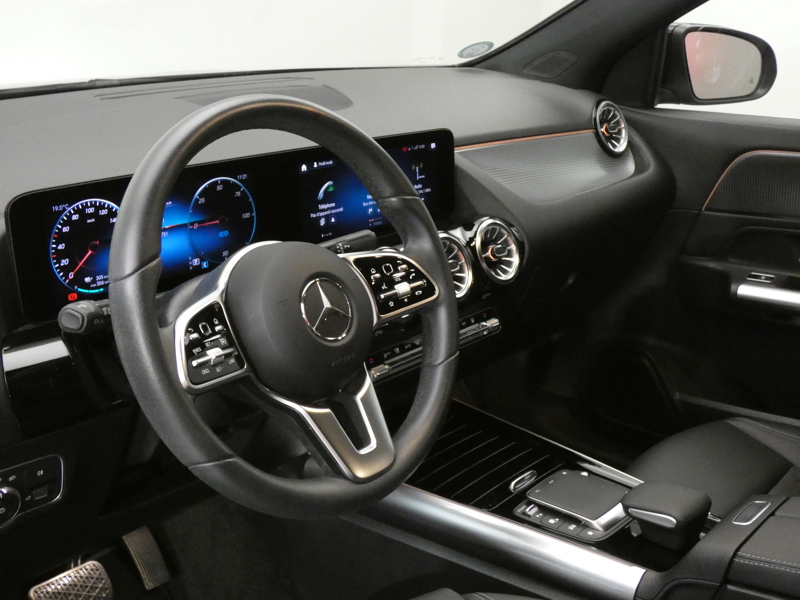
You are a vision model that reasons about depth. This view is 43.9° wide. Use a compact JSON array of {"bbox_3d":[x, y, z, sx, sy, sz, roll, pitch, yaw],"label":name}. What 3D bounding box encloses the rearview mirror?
[{"bbox_3d":[0.578,-0.452,1.874,0.230,0.150,0.130,-10,20,-28],"label":"rearview mirror"}]

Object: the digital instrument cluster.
[{"bbox_3d":[-0.146,-0.104,1.125,0.035,0.121,0.620,10,20,42],"label":"digital instrument cluster"}]

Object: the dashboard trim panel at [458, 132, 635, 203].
[{"bbox_3d":[0.245,-0.208,1.538,0.060,0.105,0.460,-7,8,45],"label":"dashboard trim panel"}]

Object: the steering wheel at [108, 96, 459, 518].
[{"bbox_3d":[-0.097,0.006,0.880,0.100,0.372,0.372,-16,2,44],"label":"steering wheel"}]

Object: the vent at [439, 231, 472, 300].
[{"bbox_3d":[0.056,-0.041,1.257,0.088,0.088,0.040,-18,1,-44],"label":"vent"}]

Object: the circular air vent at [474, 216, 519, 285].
[{"bbox_3d":[0.123,-0.063,1.322,0.088,0.088,0.040,-18,1,-44],"label":"circular air vent"}]

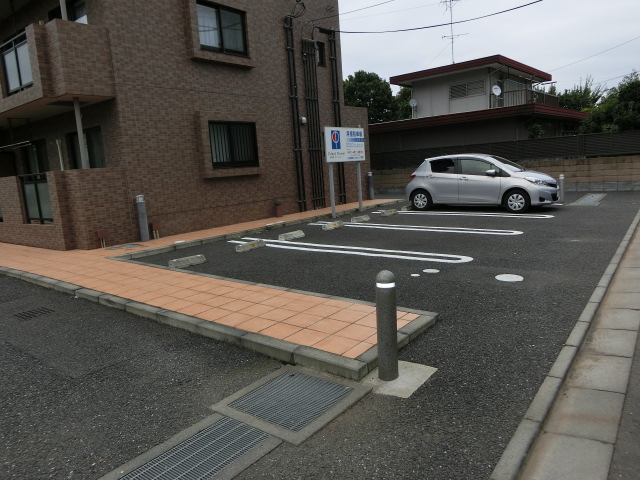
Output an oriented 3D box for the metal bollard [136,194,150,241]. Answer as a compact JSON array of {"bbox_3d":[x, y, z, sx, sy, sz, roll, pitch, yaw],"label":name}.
[{"bbox_3d":[-3.678,-0.448,9.692,0.170,0.960,0.170,5,13,40],"label":"metal bollard"}]

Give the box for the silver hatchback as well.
[{"bbox_3d":[4.305,-1.568,12.318,3.885,1.500,1.700,4,12,39],"label":"silver hatchback"}]

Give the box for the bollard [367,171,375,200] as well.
[{"bbox_3d":[1.802,-1.867,16.059,0.165,0.950,0.165,5,13,40],"label":"bollard"}]

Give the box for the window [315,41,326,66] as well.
[{"bbox_3d":[0.061,-5.537,13.807,0.100,0.700,0.400,5,13,40],"label":"window"}]

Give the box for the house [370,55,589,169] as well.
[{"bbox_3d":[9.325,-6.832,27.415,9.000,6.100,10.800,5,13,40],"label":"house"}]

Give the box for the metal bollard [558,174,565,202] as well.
[{"bbox_3d":[6.803,-1.463,12.964,0.140,0.770,0.140,5,13,40],"label":"metal bollard"}]

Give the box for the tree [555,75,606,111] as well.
[{"bbox_3d":[17.588,-7.978,31.314,3.400,6.130,3.400,5,13,40],"label":"tree"}]

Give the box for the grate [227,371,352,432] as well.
[{"bbox_3d":[-0.175,1.065,3.071,0.580,0.050,0.610,5,13,40],"label":"grate"}]

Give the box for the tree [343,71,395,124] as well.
[{"bbox_3d":[3.132,-7.431,30.308,4.000,7.180,4.000,5,13,40],"label":"tree"}]

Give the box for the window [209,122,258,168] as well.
[{"bbox_3d":[-2.106,-2.366,11.504,0.120,1.120,1.480,5,13,40],"label":"window"}]

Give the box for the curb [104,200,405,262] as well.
[{"bbox_3d":[-0.566,-0.460,11.784,0.160,0.110,9.800,5,13,40],"label":"curb"}]

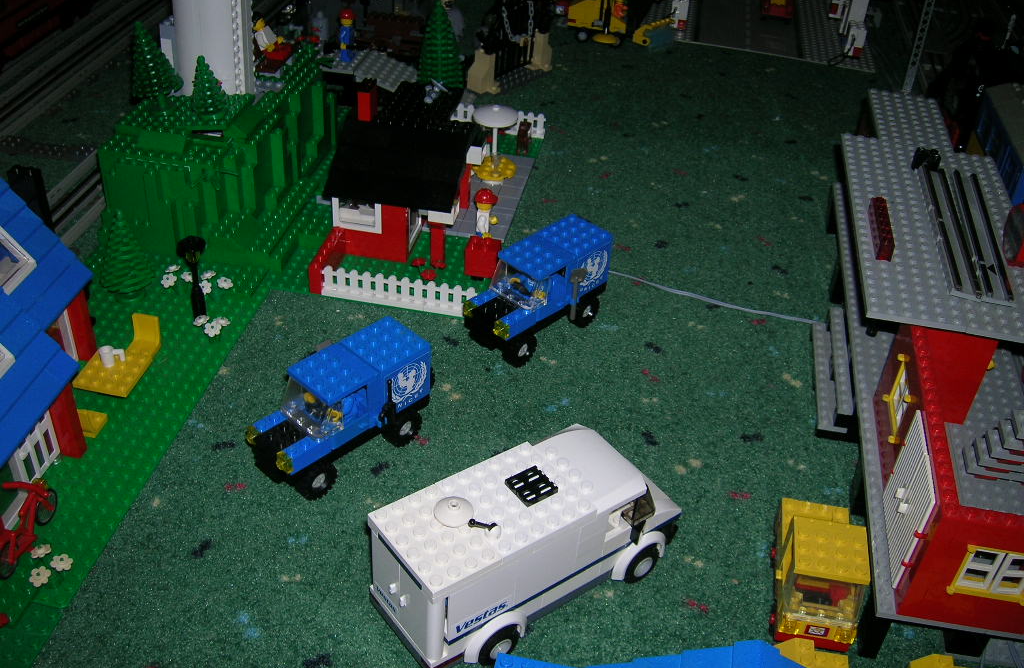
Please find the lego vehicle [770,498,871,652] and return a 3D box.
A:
[{"bbox_3d":[0.134,0.098,0.439,0.034,0.042,0.073,9,37,7],"label":"lego vehicle"}]

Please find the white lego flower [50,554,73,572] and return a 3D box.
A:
[{"bbox_3d":[-0.207,0.105,0.462,0.010,0.004,0.010,21,38,-2],"label":"white lego flower"}]

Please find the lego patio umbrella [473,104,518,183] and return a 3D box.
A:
[{"bbox_3d":[-0.012,-0.137,0.720,0.033,0.059,0.033,4,37,0],"label":"lego patio umbrella"}]

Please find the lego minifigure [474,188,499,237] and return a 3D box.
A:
[{"bbox_3d":[-0.018,-0.074,0.646,0.015,0.042,0.024,9,37,7],"label":"lego minifigure"}]

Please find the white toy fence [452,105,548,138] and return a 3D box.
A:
[{"bbox_3d":[-0.016,-0.170,0.794,0.086,0.018,0.008,9,37,7],"label":"white toy fence"}]

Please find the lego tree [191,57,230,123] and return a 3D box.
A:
[{"bbox_3d":[-0.195,-0.158,0.645,0.024,0.042,0.024,3,35,12],"label":"lego tree"}]

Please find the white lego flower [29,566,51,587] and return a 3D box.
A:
[{"bbox_3d":[-0.216,0.111,0.461,0.010,0.004,0.010,0,52,0],"label":"white lego flower"}]

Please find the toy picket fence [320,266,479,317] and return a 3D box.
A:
[{"bbox_3d":[-0.068,-0.026,0.606,0.097,0.020,0.008,9,37,7],"label":"toy picket fence"}]

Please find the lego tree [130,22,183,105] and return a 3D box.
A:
[{"bbox_3d":[-0.240,-0.180,0.672,0.037,0.060,0.037,3,35,12],"label":"lego tree"}]

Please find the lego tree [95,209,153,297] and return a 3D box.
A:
[{"bbox_3d":[-0.227,-0.047,0.587,0.034,0.059,0.034,4,37,0],"label":"lego tree"}]

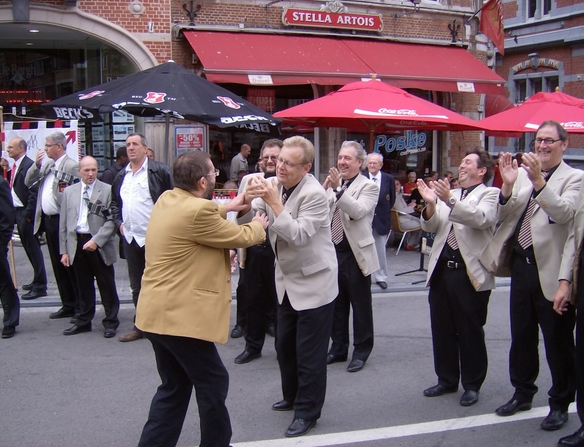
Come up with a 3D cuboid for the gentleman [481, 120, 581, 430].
[{"bbox_3d":[1.466,0.306,3.756,0.490,1.820,0.540,-4,7,-40],"label":"gentleman"}]

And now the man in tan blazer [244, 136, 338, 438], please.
[{"bbox_3d":[0.002,0.355,3.753,0.500,1.730,0.500,-5,7,-42],"label":"man in tan blazer"}]

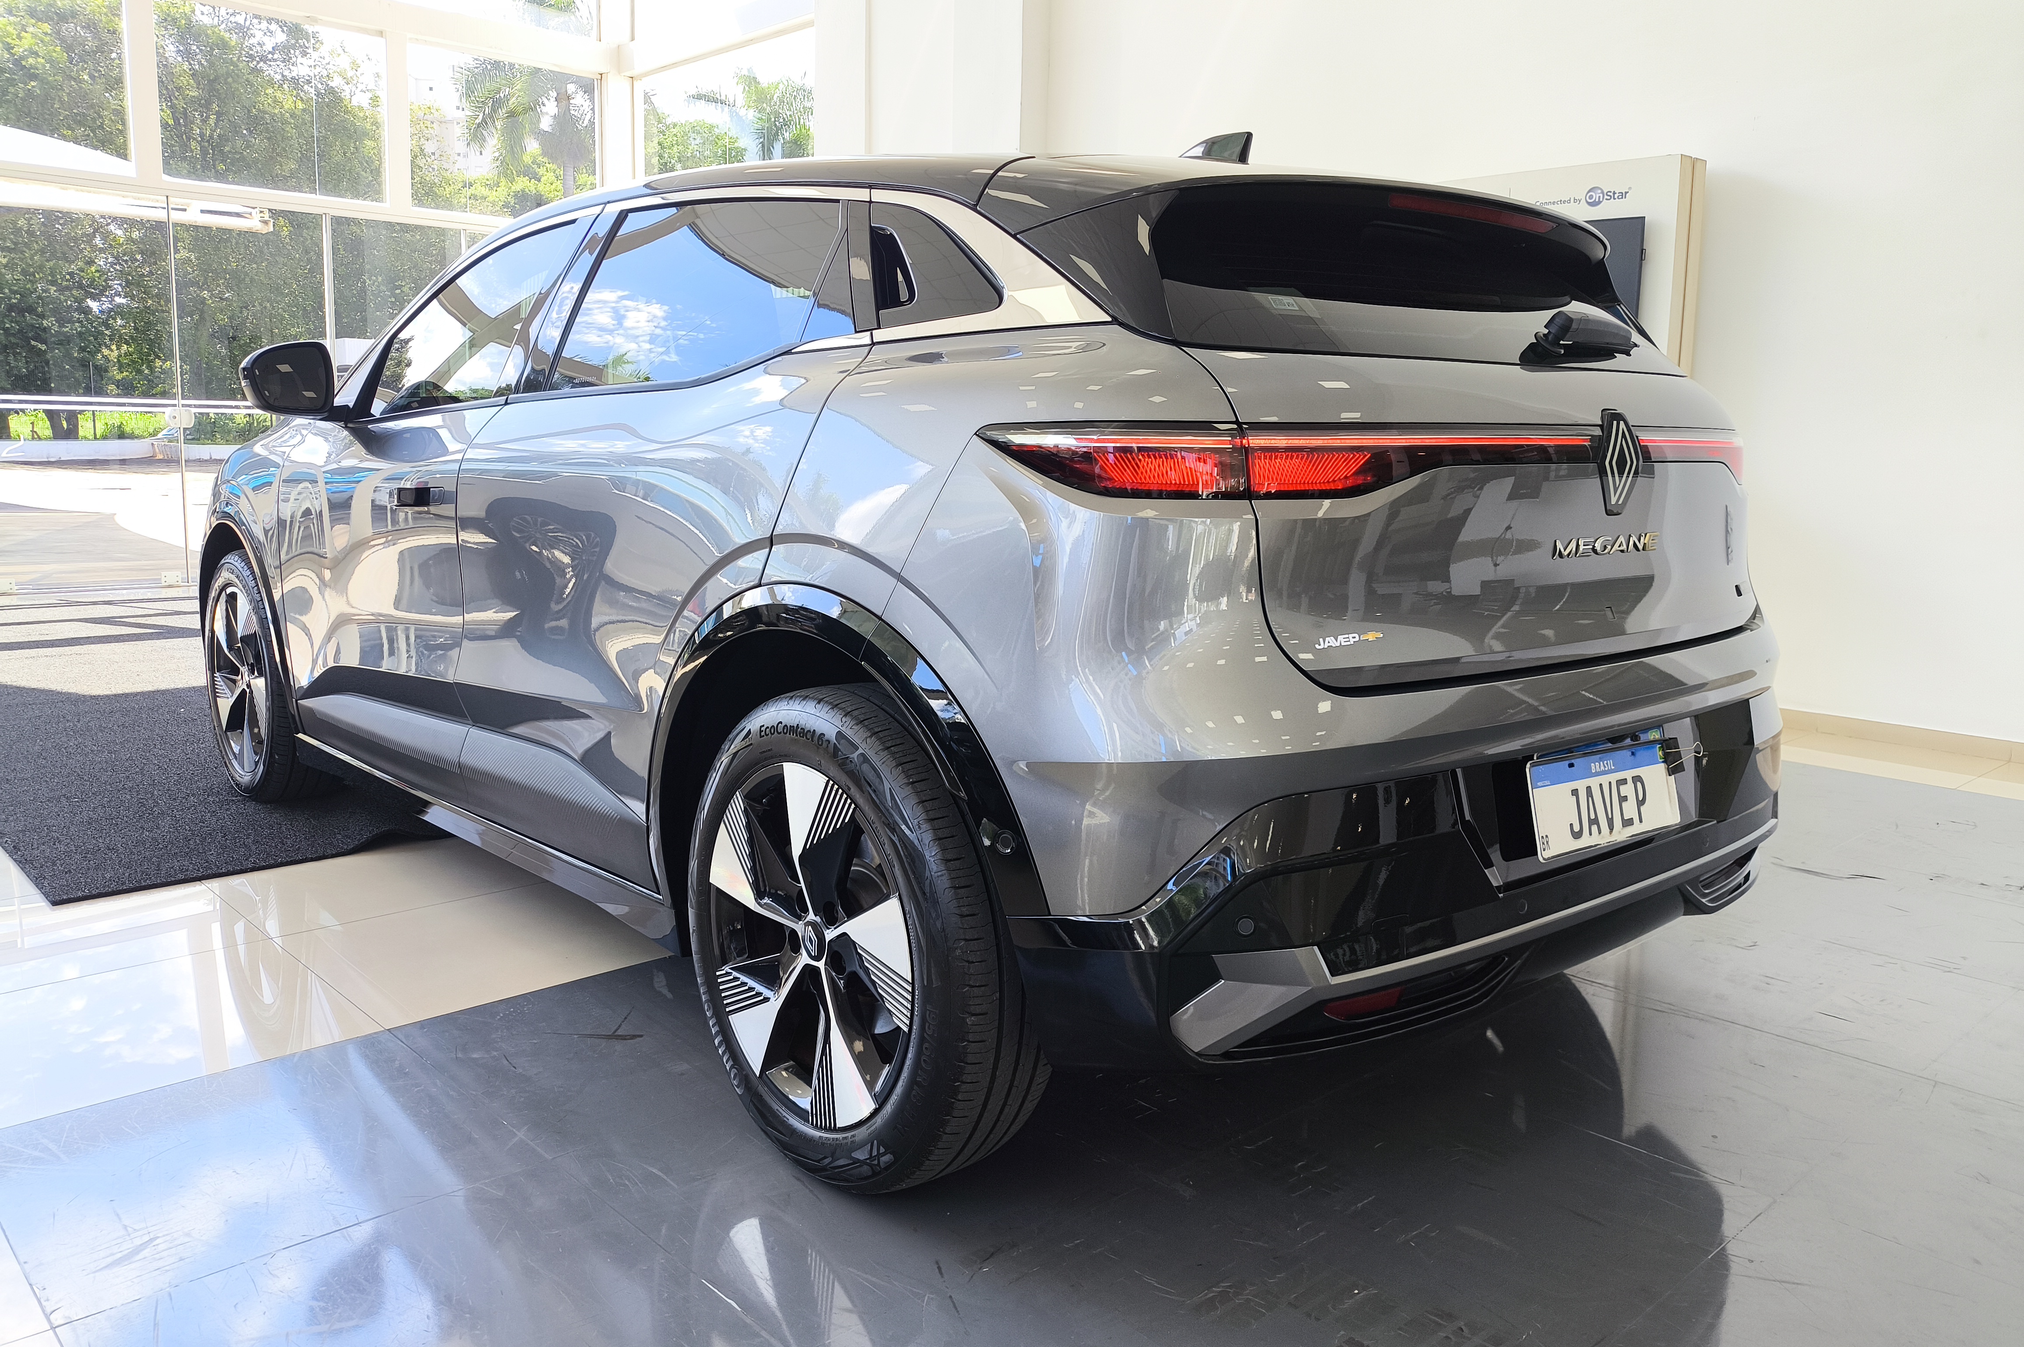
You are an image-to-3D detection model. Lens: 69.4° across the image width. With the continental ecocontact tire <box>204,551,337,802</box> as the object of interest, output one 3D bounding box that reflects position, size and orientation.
[{"bbox_3d":[-2.024,0.003,4.031,0.200,0.690,0.690,-6,12,-42],"label":"continental ecocontact tire"}]

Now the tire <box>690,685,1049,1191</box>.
[{"bbox_3d":[-0.219,0.367,2.077,0.200,0.685,0.690,-6,12,-42],"label":"tire"}]

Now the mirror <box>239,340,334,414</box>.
[{"bbox_3d":[-1.621,-0.665,3.291,0.210,0.165,0.120,-6,12,-42],"label":"mirror"}]

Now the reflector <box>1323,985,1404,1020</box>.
[{"bbox_3d":[0.427,0.404,1.792,0.135,0.026,0.020,-4,10,-32],"label":"reflector"}]

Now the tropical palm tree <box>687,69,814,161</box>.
[{"bbox_3d":[-5.968,-9.671,35.751,4.300,9.770,4.300,0,9,-10],"label":"tropical palm tree"}]

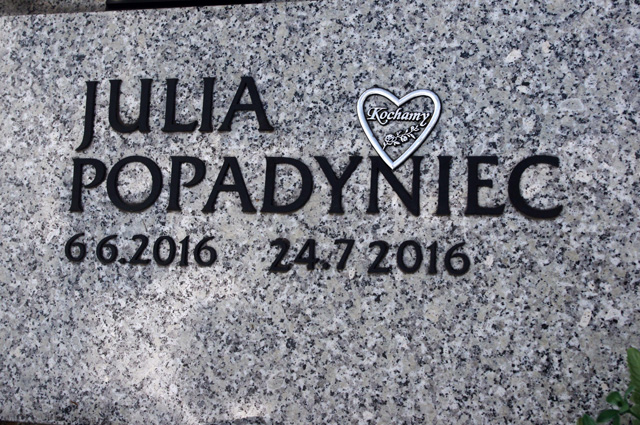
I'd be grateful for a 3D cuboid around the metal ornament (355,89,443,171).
[{"bbox_3d":[0.065,-0.070,0.782,0.072,0.069,0.008,4,-3,16],"label":"metal ornament"}]

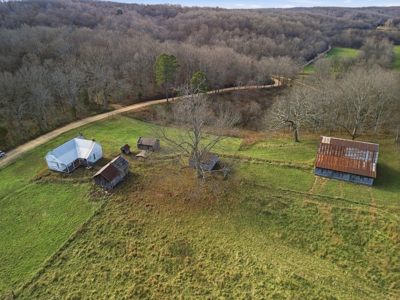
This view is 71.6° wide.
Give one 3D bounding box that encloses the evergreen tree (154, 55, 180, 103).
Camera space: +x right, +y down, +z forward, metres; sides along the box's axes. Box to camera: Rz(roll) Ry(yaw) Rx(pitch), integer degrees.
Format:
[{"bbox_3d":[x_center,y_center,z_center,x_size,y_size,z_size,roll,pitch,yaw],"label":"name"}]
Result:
[{"bbox_3d":[-14.814,-31.618,126.613,10.500,22.830,10.500,0,26,0],"label":"evergreen tree"}]

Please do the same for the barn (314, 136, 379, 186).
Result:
[{"bbox_3d":[39.306,1.458,75.009,13.763,8.615,12.844,10,28,20],"label":"barn"}]

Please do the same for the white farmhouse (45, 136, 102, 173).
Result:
[{"bbox_3d":[-35.431,0.932,78.750,9.625,6.282,11.347,9,27,17],"label":"white farmhouse"}]

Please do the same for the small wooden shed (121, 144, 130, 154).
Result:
[{"bbox_3d":[-22.880,-0.161,85.513,2.100,2.317,2.000,8,27,16],"label":"small wooden shed"}]

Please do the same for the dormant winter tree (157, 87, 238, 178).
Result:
[{"bbox_3d":[-0.555,-3.654,67.396,19.000,24.480,19.000,0,26,0],"label":"dormant winter tree"}]

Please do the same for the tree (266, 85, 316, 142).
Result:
[{"bbox_3d":[30.604,-11.371,89.114,14.500,19.310,14.500,0,26,0],"label":"tree"}]

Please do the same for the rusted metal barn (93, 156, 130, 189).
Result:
[{"bbox_3d":[-22.573,5.579,71.553,5.300,4.237,8.480,8,27,16],"label":"rusted metal barn"}]

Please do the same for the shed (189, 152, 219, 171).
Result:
[{"bbox_3d":[1.150,2.393,78.966,6.494,3.466,6.500,10,28,20],"label":"shed"}]

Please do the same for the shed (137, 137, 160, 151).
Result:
[{"bbox_3d":[-16.149,-2.144,88.240,5.605,3.491,4.142,8,27,17],"label":"shed"}]

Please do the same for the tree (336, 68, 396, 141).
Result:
[{"bbox_3d":[52.663,-14.381,89.491,18.000,24.390,18.000,0,26,0],"label":"tree"}]

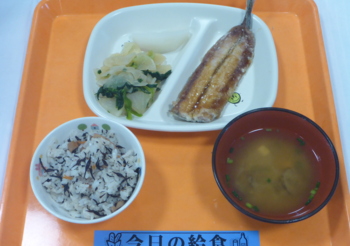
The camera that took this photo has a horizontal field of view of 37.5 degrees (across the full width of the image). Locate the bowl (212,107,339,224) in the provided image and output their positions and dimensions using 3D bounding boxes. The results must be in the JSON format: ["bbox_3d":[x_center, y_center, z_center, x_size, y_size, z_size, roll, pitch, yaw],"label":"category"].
[{"bbox_3d":[0.091,0.051,0.495,0.114,0.066,0.114,0,62,0],"label":"bowl"}]

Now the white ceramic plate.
[{"bbox_3d":[0.006,-0.060,0.577,0.213,0.024,0.170,3,62,1],"label":"white ceramic plate"}]

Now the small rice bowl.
[{"bbox_3d":[-0.080,0.054,0.500,0.106,0.054,0.106,0,62,0],"label":"small rice bowl"}]

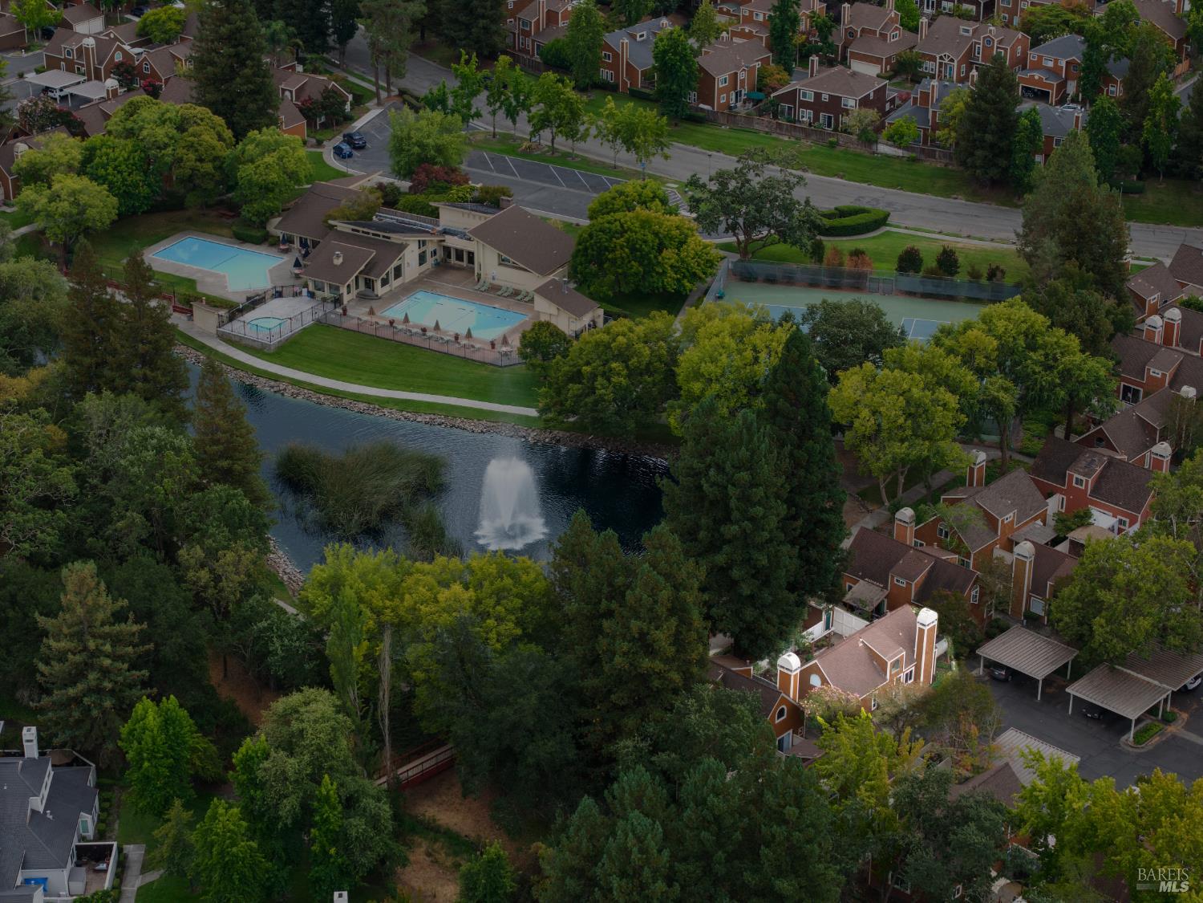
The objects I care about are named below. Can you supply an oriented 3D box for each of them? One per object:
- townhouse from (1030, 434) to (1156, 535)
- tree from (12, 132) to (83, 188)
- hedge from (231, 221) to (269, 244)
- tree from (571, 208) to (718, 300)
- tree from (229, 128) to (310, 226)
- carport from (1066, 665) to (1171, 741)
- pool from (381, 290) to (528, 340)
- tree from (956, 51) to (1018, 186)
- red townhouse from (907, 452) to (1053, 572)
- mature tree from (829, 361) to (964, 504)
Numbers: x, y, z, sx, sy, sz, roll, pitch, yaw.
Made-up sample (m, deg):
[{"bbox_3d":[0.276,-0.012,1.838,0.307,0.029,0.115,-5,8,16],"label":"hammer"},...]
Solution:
[{"bbox_3d":[49.770,2.840,240.540,12.800,6.500,7.400,23,34,38],"label":"townhouse"},{"bbox_3d":[-72.482,-37.330,318.011,9.200,9.200,9.000,0,26,0],"label":"tree"},{"bbox_3d":[-44.223,-27.480,307.331,3.800,1.300,2.600,14,29,25],"label":"hedge"},{"bbox_3d":[5.073,-23.964,290.601,17.300,10.400,15.000,0,26,0],"label":"tree"},{"bbox_3d":[-42.070,-35.100,311.640,9.800,11.800,9.800,0,26,0],"label":"tree"},{"bbox_3d":[44.106,21.350,207.842,6.600,2.350,6.100,22,33,37],"label":"carport"},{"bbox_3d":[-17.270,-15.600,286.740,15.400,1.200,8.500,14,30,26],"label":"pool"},{"bbox_3d":[51.822,-44.492,324.820,8.500,17.900,8.500,0,26,0],"label":"tree"},{"bbox_3d":[36.450,5.510,233.650,7.600,7.800,13.000,23,34,38],"label":"red townhouse"},{"bbox_3d":[29.047,-1.356,238.696,13.000,14.400,12.000,4,27,7],"label":"mature tree"}]

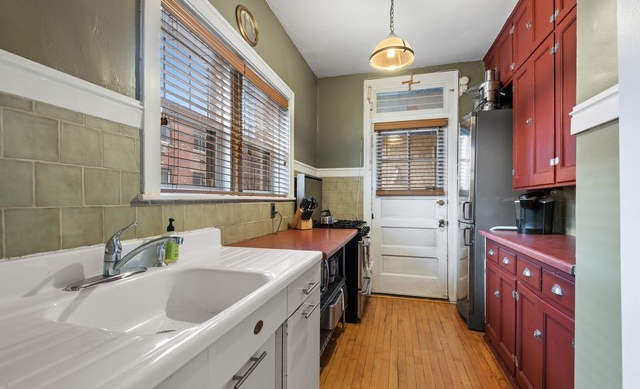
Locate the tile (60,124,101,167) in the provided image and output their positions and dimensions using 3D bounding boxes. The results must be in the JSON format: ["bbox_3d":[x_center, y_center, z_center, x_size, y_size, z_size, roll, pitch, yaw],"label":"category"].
[{"bbox_3d":[-0.732,-0.149,0.876,0.010,0.122,0.116,0,-1,14],"label":"tile"}]

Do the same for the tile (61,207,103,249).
[{"bbox_3d":[-0.732,0.102,0.875,0.010,0.121,0.120,0,-1,14],"label":"tile"}]

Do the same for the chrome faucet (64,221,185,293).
[{"bbox_3d":[-0.600,0.175,0.890,0.237,0.178,0.253,0,-1,5],"label":"chrome faucet"}]

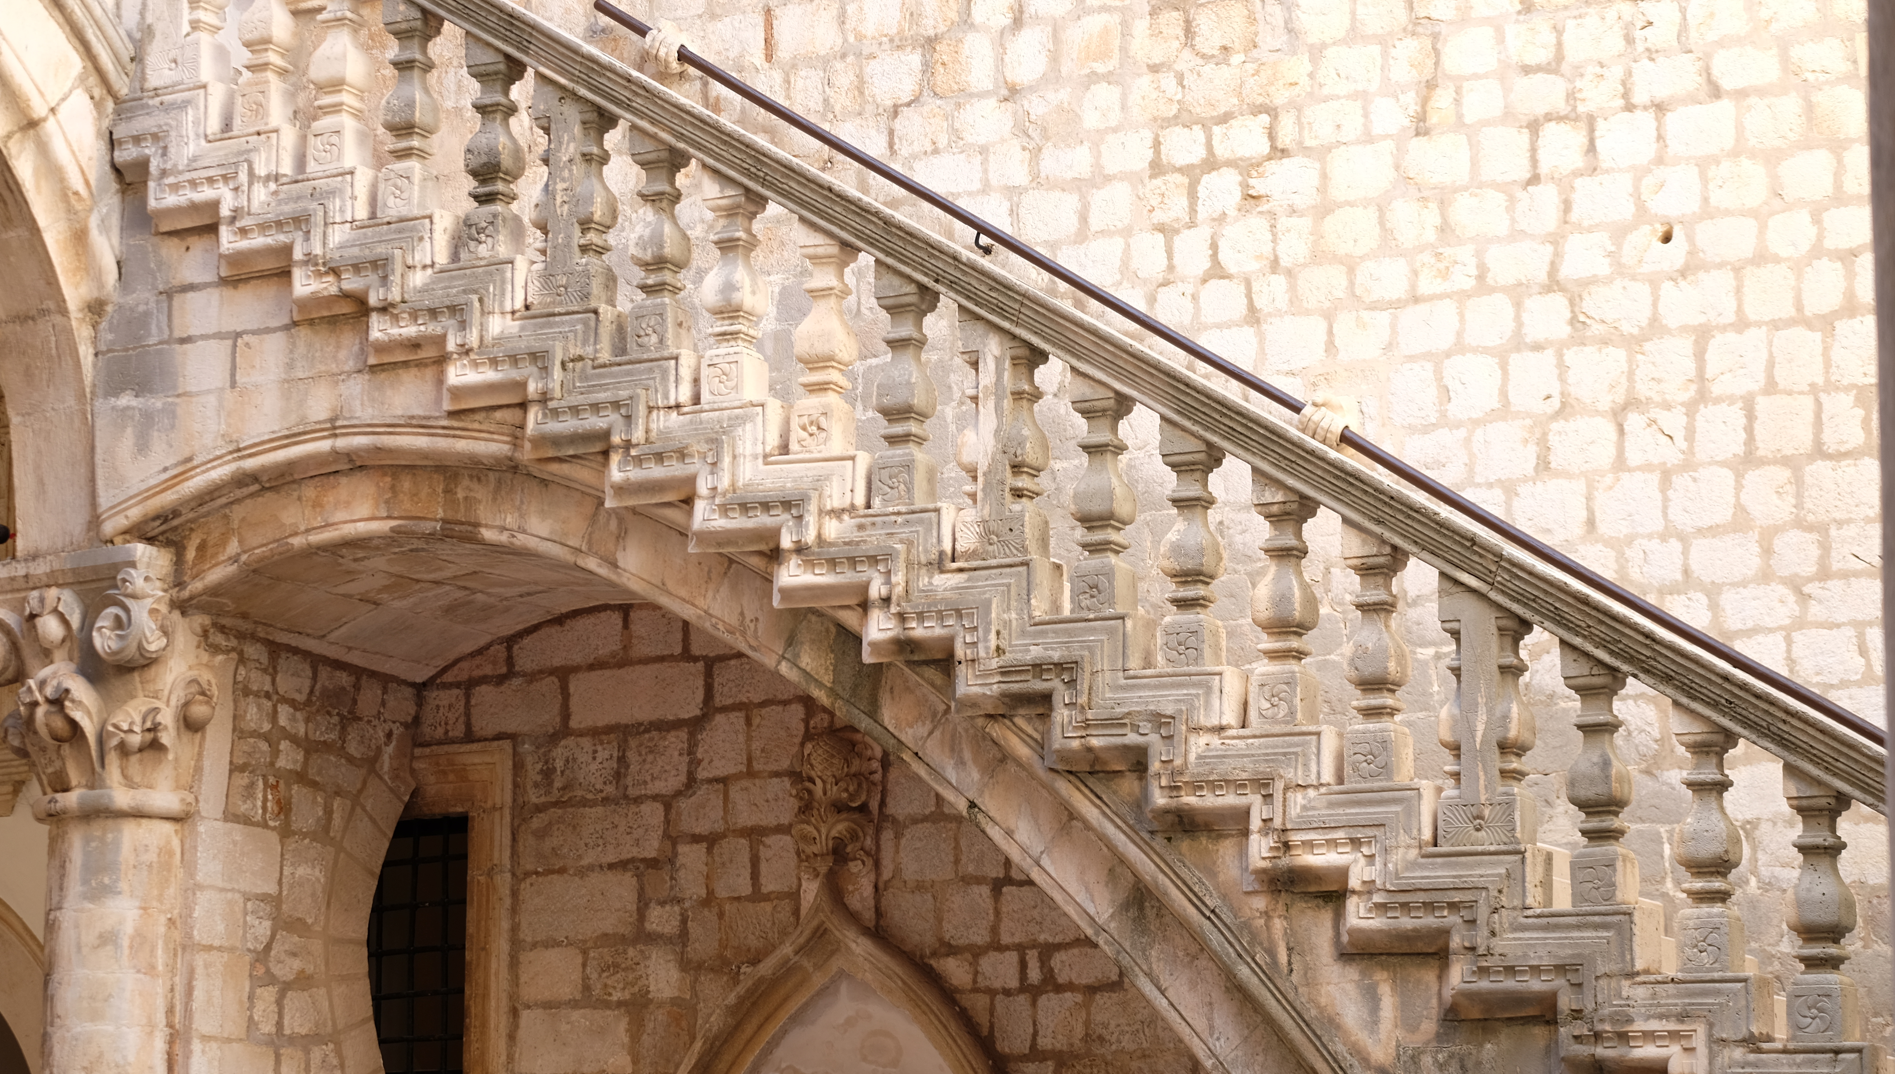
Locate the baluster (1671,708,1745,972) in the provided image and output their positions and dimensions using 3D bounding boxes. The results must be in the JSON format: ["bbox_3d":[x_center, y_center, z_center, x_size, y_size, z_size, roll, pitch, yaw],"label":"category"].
[{"bbox_3d":[2.047,0.821,11.111,0.157,0.716,0.157,-4,-10,26],"label":"baluster"}]

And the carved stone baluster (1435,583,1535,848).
[{"bbox_3d":[1.426,0.469,10.876,0.225,0.720,0.143,-5,-10,29],"label":"carved stone baluster"}]

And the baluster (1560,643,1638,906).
[{"bbox_3d":[1.705,0.615,10.694,0.146,0.710,0.143,-5,-10,29],"label":"baluster"}]

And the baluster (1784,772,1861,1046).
[{"bbox_3d":[2.202,0.925,10.361,0.146,0.710,0.143,-5,-10,29],"label":"baluster"}]

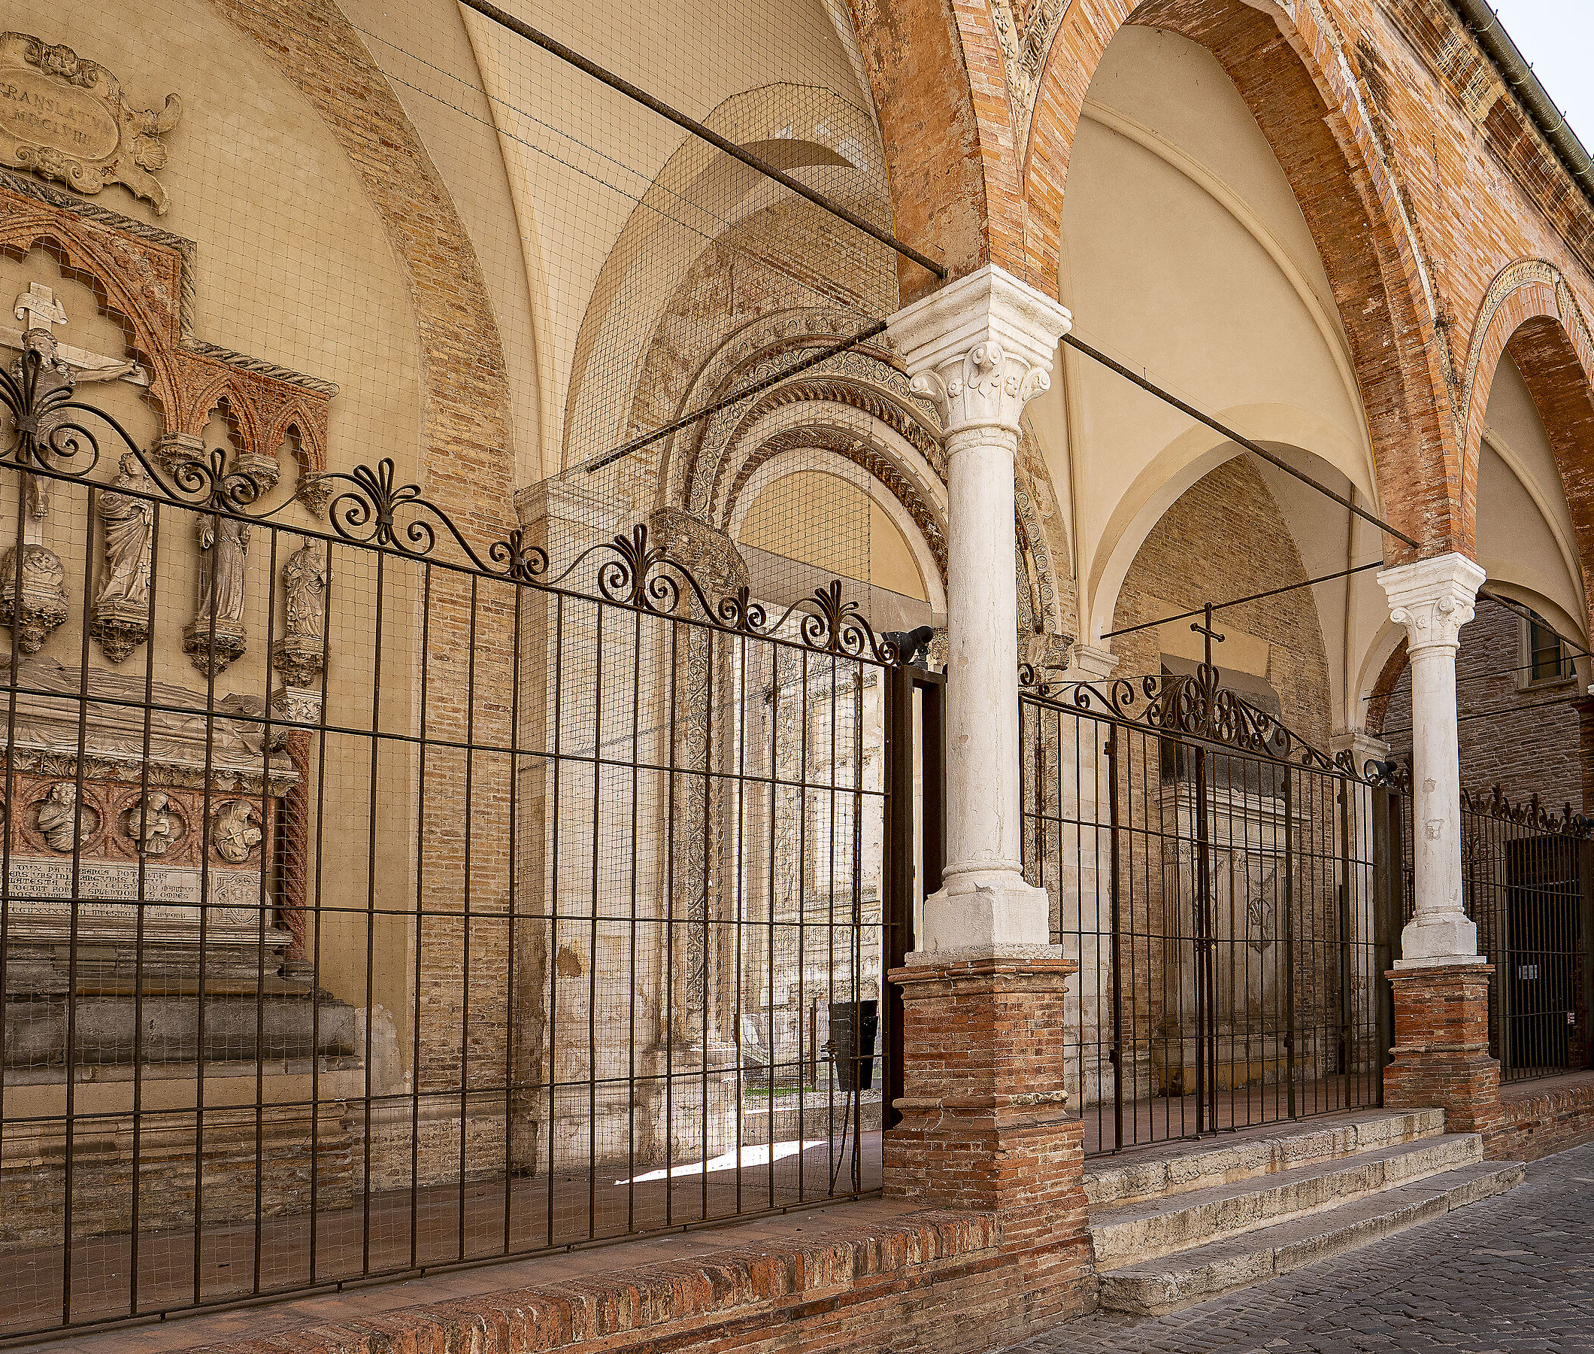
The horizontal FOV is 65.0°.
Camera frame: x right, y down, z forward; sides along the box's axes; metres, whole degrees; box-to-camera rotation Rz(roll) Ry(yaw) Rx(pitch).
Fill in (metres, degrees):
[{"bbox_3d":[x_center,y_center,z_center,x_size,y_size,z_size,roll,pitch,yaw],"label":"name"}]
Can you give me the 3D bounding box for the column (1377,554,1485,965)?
[{"bbox_3d":[4.820,0.654,9.434,0.560,2.960,0.560,-5,-7,44],"label":"column"}]

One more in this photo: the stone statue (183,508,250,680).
[{"bbox_3d":[-3.043,-0.500,6.572,0.210,1.000,0.250,-8,-11,43],"label":"stone statue"}]

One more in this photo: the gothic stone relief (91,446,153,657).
[{"bbox_3d":[-3.374,-0.596,6.264,0.210,1.040,0.250,-8,-11,43],"label":"gothic stone relief"}]

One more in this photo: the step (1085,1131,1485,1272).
[{"bbox_3d":[3.057,3.025,7.515,5.062,0.170,0.340,13,-15,-43],"label":"step"}]

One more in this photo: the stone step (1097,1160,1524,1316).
[{"bbox_3d":[3.249,3.152,7.299,4.972,0.165,0.340,13,-15,-43],"label":"stone step"}]

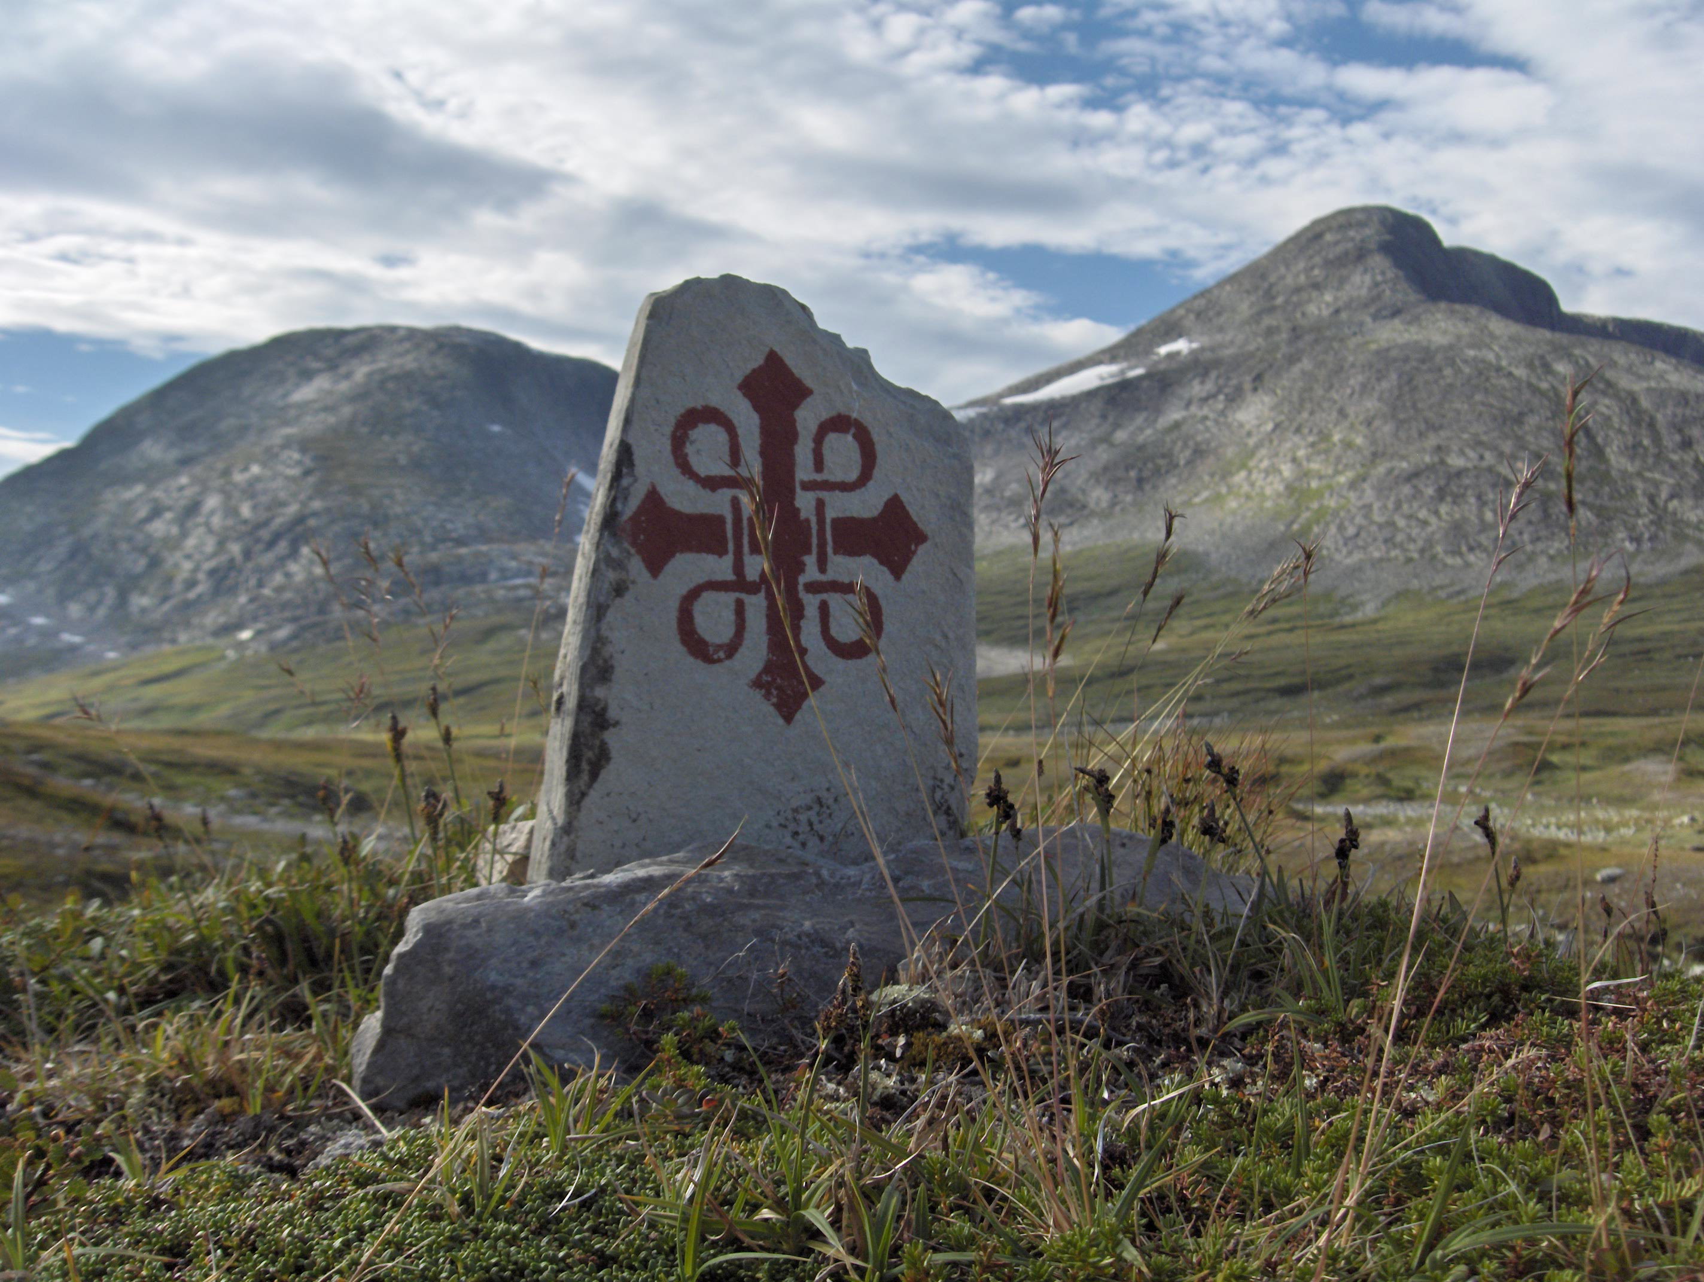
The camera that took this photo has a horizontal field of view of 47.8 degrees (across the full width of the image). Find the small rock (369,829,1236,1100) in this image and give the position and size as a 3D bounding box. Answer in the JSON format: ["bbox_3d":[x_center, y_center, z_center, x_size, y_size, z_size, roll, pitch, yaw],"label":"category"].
[{"bbox_3d":[-0.020,0.190,1.250,0.570,0.125,0.250,0,-1,-30],"label":"small rock"}]

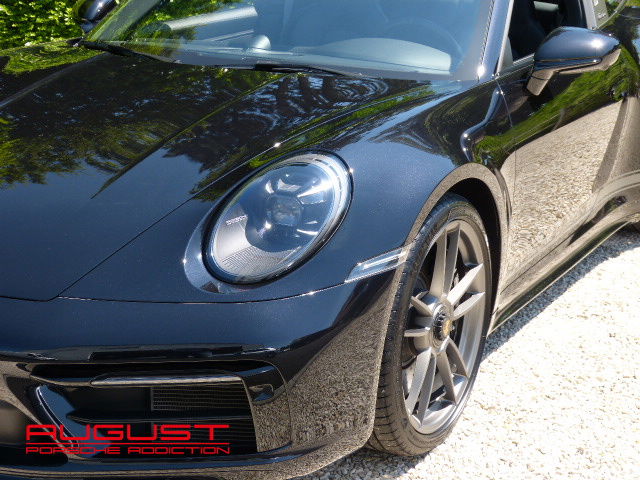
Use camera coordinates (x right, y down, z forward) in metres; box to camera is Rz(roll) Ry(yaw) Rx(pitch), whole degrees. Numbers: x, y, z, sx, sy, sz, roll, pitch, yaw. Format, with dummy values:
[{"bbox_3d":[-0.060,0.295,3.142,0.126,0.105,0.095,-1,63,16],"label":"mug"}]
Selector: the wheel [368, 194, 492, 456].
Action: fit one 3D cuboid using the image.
[{"bbox_3d":[0.217,0.204,3.096,0.245,0.675,0.675,8,18,27],"label":"wheel"}]

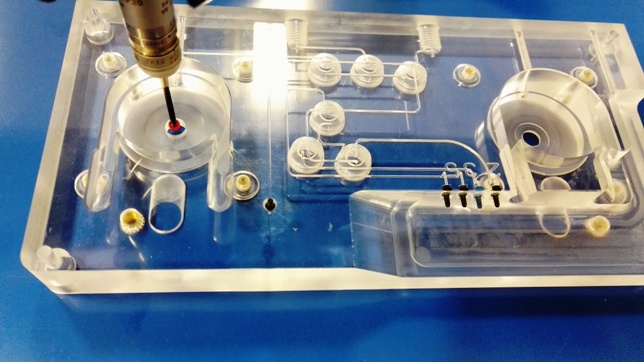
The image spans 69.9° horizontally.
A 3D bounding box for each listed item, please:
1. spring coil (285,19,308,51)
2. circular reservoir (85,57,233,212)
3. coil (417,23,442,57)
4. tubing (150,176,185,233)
[{"bbox_3d":[-0.009,-0.053,0.166,0.008,0.008,0.009,1,65,-5],"label":"spring coil"},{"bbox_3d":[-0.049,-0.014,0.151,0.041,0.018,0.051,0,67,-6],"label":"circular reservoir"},{"bbox_3d":[0.040,-0.052,0.170,0.008,0.008,0.009,1,65,-5],"label":"coil"},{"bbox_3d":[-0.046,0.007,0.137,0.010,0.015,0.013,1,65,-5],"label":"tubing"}]

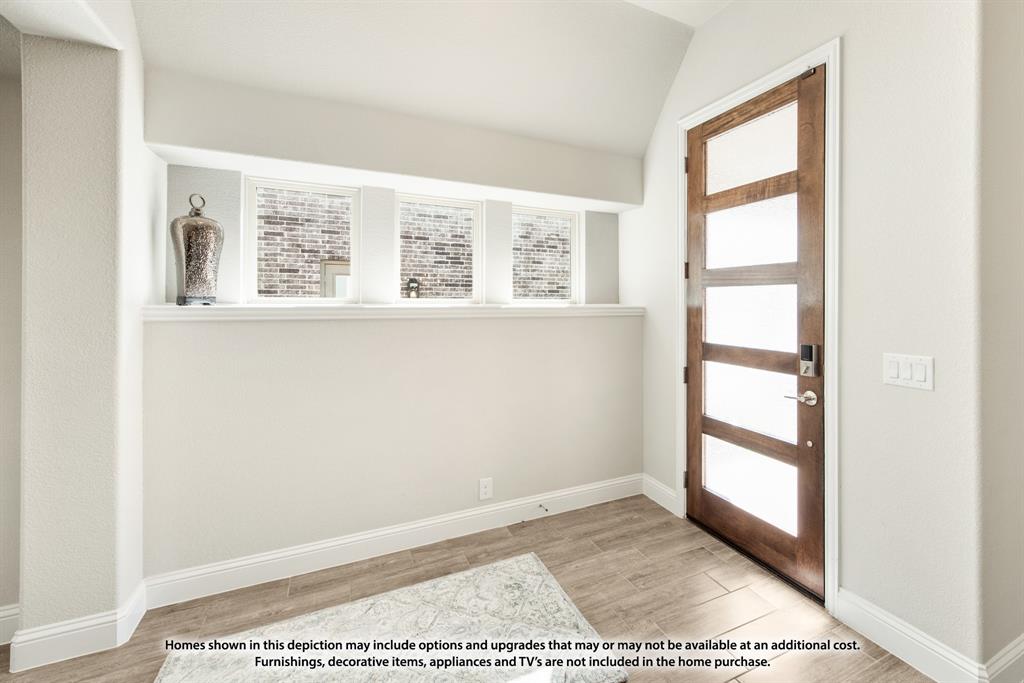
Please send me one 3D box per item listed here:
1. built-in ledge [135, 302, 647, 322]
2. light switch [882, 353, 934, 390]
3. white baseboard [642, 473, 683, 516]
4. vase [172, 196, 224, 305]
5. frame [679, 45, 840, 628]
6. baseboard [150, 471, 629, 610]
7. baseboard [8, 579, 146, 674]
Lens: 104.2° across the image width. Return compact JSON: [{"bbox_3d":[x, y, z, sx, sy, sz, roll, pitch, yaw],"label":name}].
[{"bbox_3d":[-0.398,-0.186,2.484,2.870,0.080,0.282,-2,4,-24],"label":"built-in ledge"},{"bbox_3d":[1.560,0.119,1.569,0.012,0.122,0.152,-1,4,-24],"label":"light switch"},{"bbox_3d":[1.022,1.074,2.793,0.018,0.148,0.350,-2,5,-23],"label":"white baseboard"},{"bbox_3d":[-1.544,-0.449,1.956,0.165,0.534,0.185,2,3,42],"label":"vase"},{"bbox_3d":[1.307,-0.108,2.236,0.120,2.576,0.917,-1,2,-24],"label":"frame"},{"bbox_3d":[-0.350,1.111,2.374,2.867,0.148,0.018,-2,5,-24],"label":"baseboard"},{"bbox_3d":[-1.784,1.176,1.658,0.343,0.148,0.189,-2,5,-24],"label":"baseboard"}]

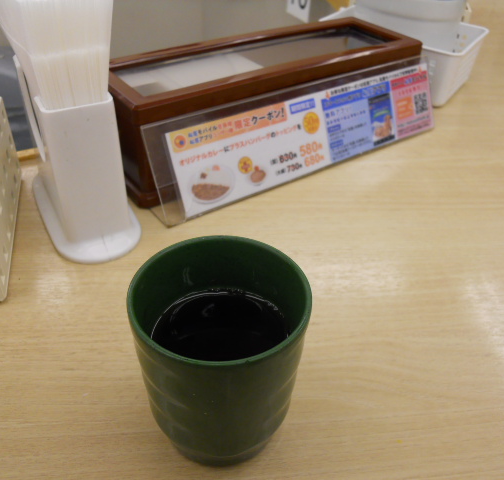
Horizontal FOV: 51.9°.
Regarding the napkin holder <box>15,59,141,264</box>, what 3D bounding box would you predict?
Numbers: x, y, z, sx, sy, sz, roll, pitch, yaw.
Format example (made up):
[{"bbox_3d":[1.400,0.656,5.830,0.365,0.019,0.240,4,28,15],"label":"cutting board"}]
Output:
[{"bbox_3d":[-0.128,-0.068,0.373,0.064,0.102,0.146,-16,41,-23],"label":"napkin holder"}]

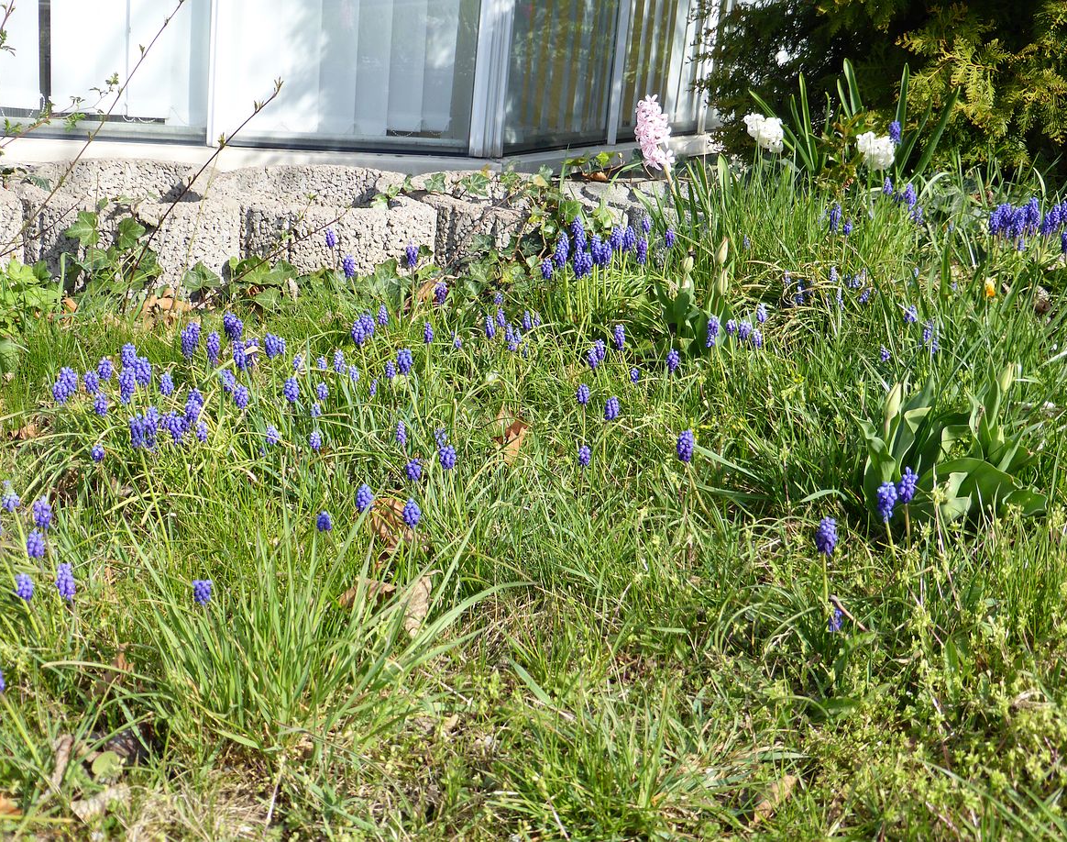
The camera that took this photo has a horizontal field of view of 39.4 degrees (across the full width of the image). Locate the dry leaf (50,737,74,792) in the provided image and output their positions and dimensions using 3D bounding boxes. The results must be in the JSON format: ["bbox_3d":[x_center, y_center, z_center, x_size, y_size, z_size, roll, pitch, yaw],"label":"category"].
[{"bbox_3d":[-0.361,0.262,1.140,0.020,0.030,0.030,6,17,0],"label":"dry leaf"}]

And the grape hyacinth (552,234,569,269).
[{"bbox_3d":[0.047,-0.295,2.600,0.023,0.053,0.023,6,17,0],"label":"grape hyacinth"}]

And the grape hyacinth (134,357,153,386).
[{"bbox_3d":[-0.487,-0.062,1.860,0.019,0.036,0.019,-9,16,0],"label":"grape hyacinth"}]

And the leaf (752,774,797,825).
[{"bbox_3d":[0.192,0.302,1.190,0.036,0.026,0.040,6,17,0],"label":"leaf"}]

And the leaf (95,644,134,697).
[{"bbox_3d":[-0.356,0.212,1.270,0.034,0.034,0.030,6,17,0],"label":"leaf"}]

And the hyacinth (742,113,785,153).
[{"bbox_3d":[0.495,-0.619,3.200,0.086,0.082,0.072,6,17,0],"label":"hyacinth"}]

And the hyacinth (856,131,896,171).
[{"bbox_3d":[0.725,-0.570,3.150,0.082,0.080,0.072,6,17,0],"label":"hyacinth"}]

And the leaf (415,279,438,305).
[{"bbox_3d":[-0.190,-0.229,2.650,0.045,0.040,0.032,6,17,0],"label":"leaf"}]

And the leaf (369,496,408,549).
[{"bbox_3d":[-0.162,0.113,1.660,0.046,0.048,0.040,6,17,0],"label":"leaf"}]

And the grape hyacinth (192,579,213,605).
[{"bbox_3d":[-0.284,0.147,1.280,0.017,0.023,0.017,0,18,0],"label":"grape hyacinth"}]

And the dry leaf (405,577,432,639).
[{"bbox_3d":[-0.111,0.179,1.440,0.031,0.048,0.040,6,17,0],"label":"dry leaf"}]

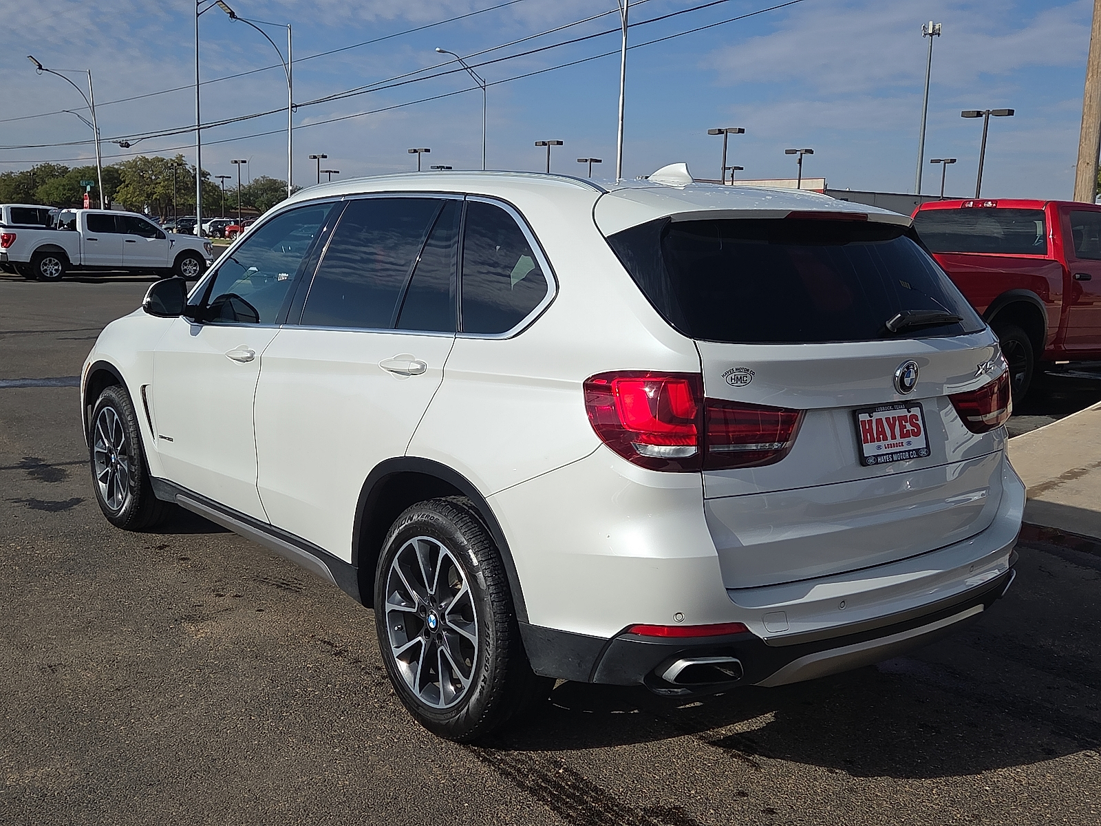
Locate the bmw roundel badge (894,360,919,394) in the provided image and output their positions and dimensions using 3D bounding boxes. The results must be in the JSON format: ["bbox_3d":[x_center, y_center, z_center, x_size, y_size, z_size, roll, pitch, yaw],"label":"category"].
[{"bbox_3d":[0.989,-0.100,3.093,0.094,0.094,0.020,-5,15,-39],"label":"bmw roundel badge"}]

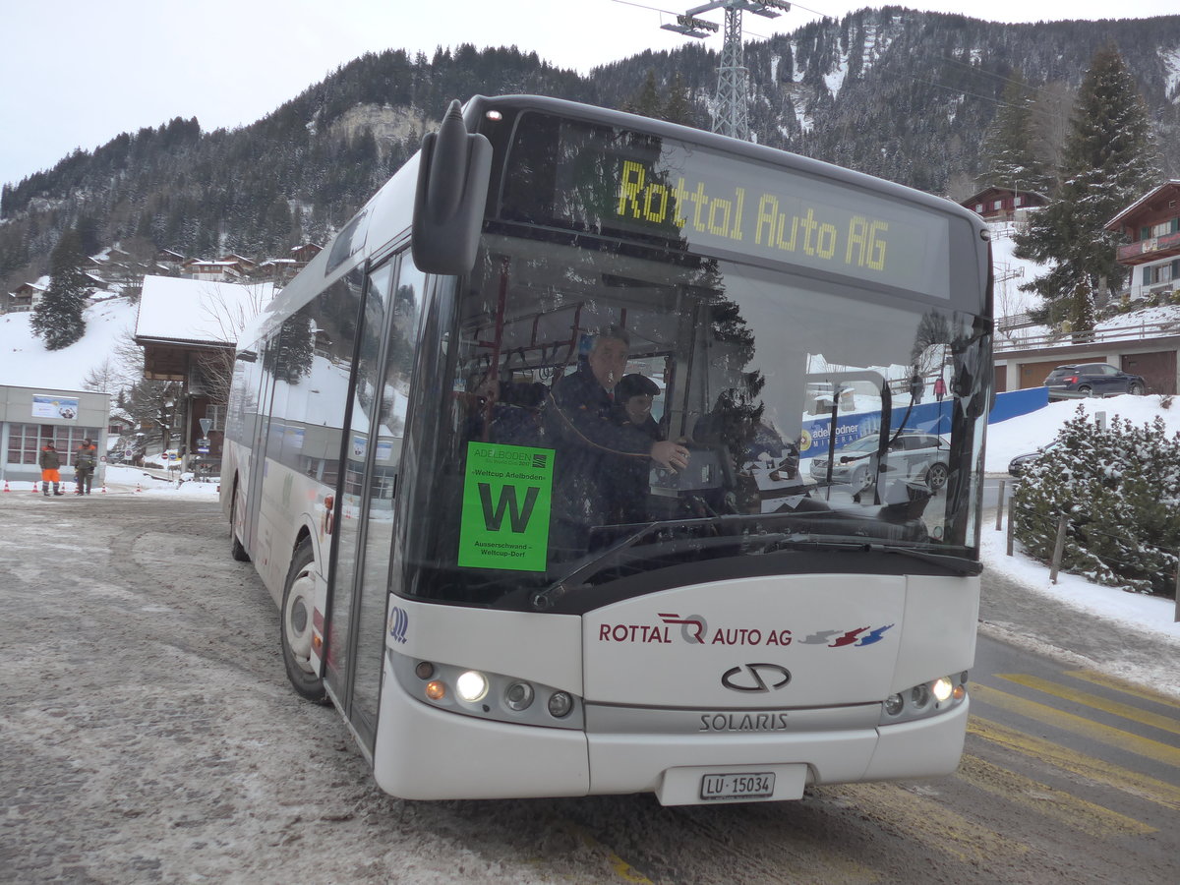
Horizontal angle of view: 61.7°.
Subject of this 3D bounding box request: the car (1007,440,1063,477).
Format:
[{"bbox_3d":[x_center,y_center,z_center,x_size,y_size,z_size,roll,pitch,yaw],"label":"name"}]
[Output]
[{"bbox_3d":[14.900,0.540,29.800,4.400,1.480,1.800,2,-3,-14],"label":"car"}]

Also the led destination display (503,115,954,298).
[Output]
[{"bbox_3d":[0.636,-0.864,3.764,1.890,0.380,0.090,6,-11,-23],"label":"led destination display"}]

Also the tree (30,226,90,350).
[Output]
[{"bbox_3d":[-83.028,-24.130,155.000,9.400,19.300,9.400,2,-2,0],"label":"tree"}]

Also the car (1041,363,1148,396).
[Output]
[{"bbox_3d":[22.941,-2.775,45.000,4.500,1.630,1.860,2,-3,-10],"label":"car"}]

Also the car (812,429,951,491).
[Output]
[{"bbox_3d":[8.150,0.540,27.500,4.650,1.490,1.820,3,-3,-31],"label":"car"}]

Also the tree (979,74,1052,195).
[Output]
[{"bbox_3d":[52.730,-36.832,122.000,9.200,17.700,9.200,2,-2,0],"label":"tree"}]

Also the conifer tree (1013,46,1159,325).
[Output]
[{"bbox_3d":[32.309,-16.902,64.000,9.200,17.400,9.200,2,-2,0],"label":"conifer tree"}]

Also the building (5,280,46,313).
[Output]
[{"bbox_3d":[-164.861,-42.261,290.000,9.700,9.000,10.000,1,-3,16],"label":"building"}]

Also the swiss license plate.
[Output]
[{"bbox_3d":[0.538,1.242,3.573,0.305,0.085,0.015,6,0,-23],"label":"swiss license plate"}]

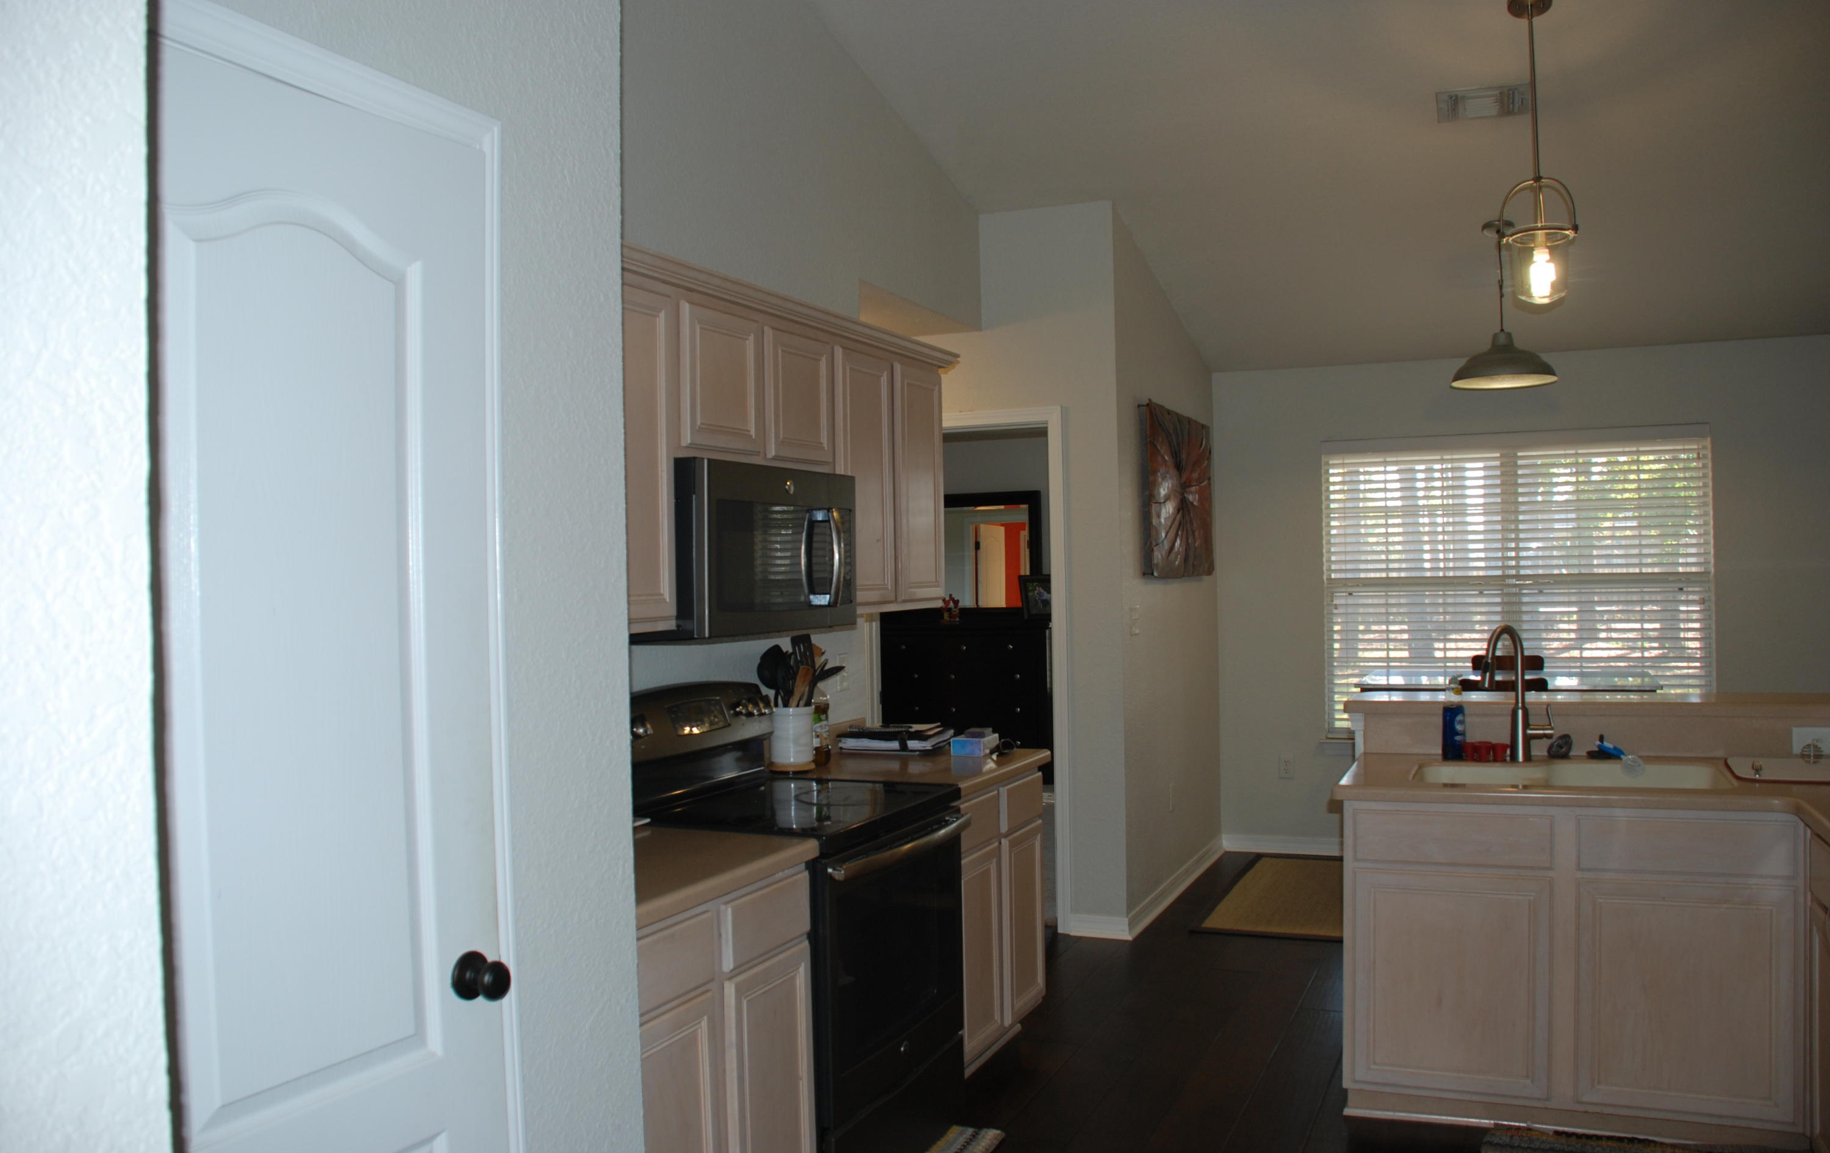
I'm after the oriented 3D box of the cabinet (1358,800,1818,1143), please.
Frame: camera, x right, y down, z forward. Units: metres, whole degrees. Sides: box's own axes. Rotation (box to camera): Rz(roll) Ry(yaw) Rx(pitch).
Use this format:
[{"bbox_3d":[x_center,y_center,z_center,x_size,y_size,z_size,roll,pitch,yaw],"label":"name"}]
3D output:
[{"bbox_3d":[1.720,1.005,3.635,1.041,0.853,0.600,-1,0,24],"label":"cabinet"}]

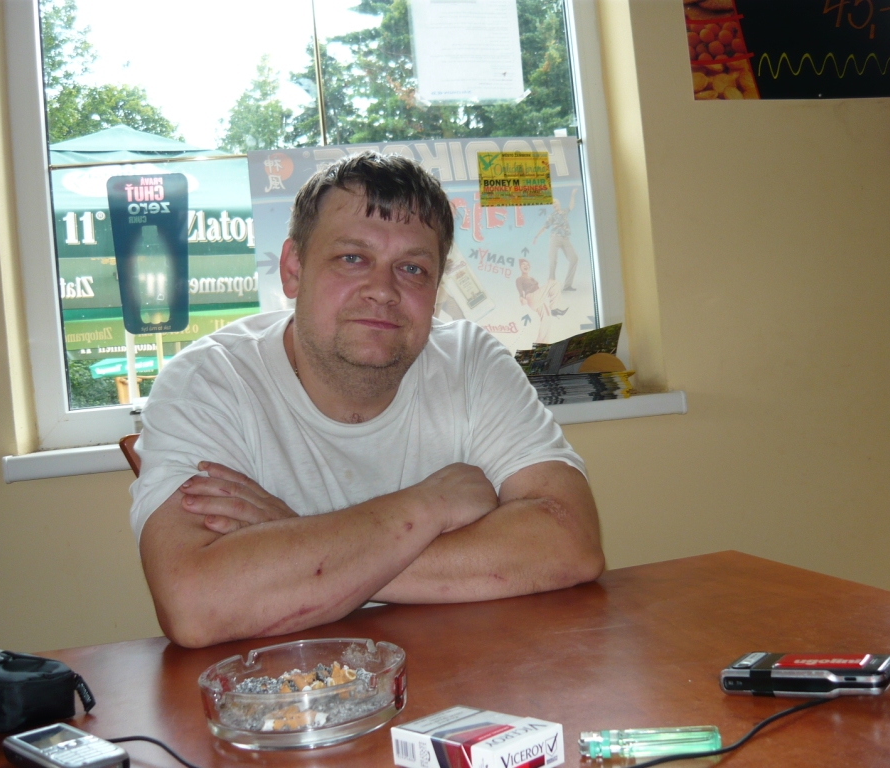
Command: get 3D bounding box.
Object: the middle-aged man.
[{"bbox_3d":[-0.091,0.379,1.240,0.534,1.262,0.599,-4,-2,-14],"label":"middle-aged man"}]

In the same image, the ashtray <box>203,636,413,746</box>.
[{"bbox_3d":[-0.101,0.225,0.713,0.149,0.040,0.149,-5,-2,0],"label":"ashtray"}]

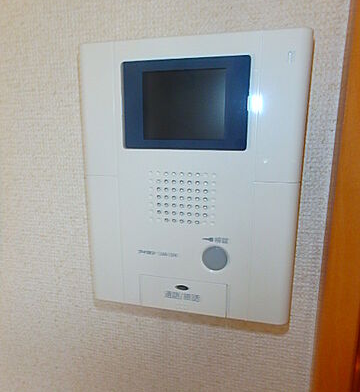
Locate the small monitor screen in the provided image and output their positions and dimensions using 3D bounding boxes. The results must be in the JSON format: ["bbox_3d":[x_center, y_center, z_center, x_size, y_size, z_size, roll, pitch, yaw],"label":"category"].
[{"bbox_3d":[0.003,-0.065,0.211,0.059,0.047,0.008,3,11,12],"label":"small monitor screen"}]

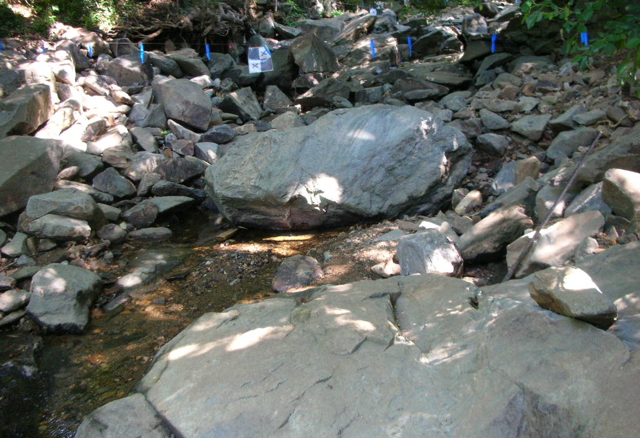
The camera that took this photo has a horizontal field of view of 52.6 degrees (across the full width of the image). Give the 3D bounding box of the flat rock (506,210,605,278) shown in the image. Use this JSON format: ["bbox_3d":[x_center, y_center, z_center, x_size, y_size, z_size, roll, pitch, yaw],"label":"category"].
[{"bbox_3d":[1.418,0.141,3.900,0.586,0.334,0.360,-10,22,-26],"label":"flat rock"}]

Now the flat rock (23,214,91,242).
[{"bbox_3d":[-1.909,0.059,4.700,0.431,0.130,0.340,3,20,8],"label":"flat rock"}]

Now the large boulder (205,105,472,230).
[{"bbox_3d":[0.146,-0.452,5.400,2.178,0.901,1.150,-3,20,-8],"label":"large boulder"}]

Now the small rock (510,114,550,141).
[{"bbox_3d":[2.112,-0.930,6.500,0.349,0.236,0.300,-3,20,-9],"label":"small rock"}]

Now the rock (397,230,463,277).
[{"bbox_3d":[0.665,0.208,3.950,0.373,0.243,0.300,-4,20,-11],"label":"rock"}]

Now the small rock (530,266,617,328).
[{"bbox_3d":[1.012,0.312,2.600,0.321,0.199,0.240,9,22,23],"label":"small rock"}]

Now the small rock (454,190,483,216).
[{"bbox_3d":[0.918,-0.102,4.000,0.155,0.125,0.120,-2,20,0],"label":"small rock"}]

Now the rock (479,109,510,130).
[{"bbox_3d":[1.832,-1.046,6.800,0.321,0.189,0.250,4,20,11],"label":"rock"}]

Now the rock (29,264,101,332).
[{"bbox_3d":[-1.204,0.372,3.050,0.310,0.200,0.280,-11,22,-22],"label":"rock"}]

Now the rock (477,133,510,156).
[{"bbox_3d":[1.300,-0.555,4.850,0.230,0.130,0.190,-2,20,0],"label":"rock"}]

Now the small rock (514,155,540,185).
[{"bbox_3d":[1.379,-0.319,4.300,0.155,0.170,0.130,-2,20,0],"label":"small rock"}]

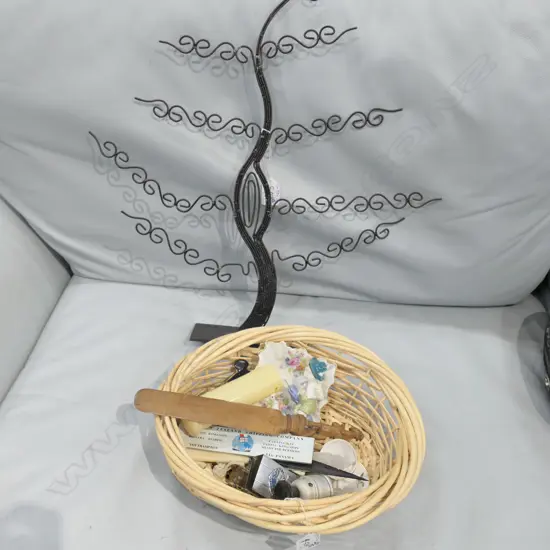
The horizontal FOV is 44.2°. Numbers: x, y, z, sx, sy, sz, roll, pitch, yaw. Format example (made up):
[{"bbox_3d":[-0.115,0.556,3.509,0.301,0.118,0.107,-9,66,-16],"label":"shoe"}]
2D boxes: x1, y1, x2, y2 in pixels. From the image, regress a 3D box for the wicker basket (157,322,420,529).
[{"bbox_3d":[0.018,0.197,0.833,0.322,0.105,0.280,15,44,16],"label":"wicker basket"}]

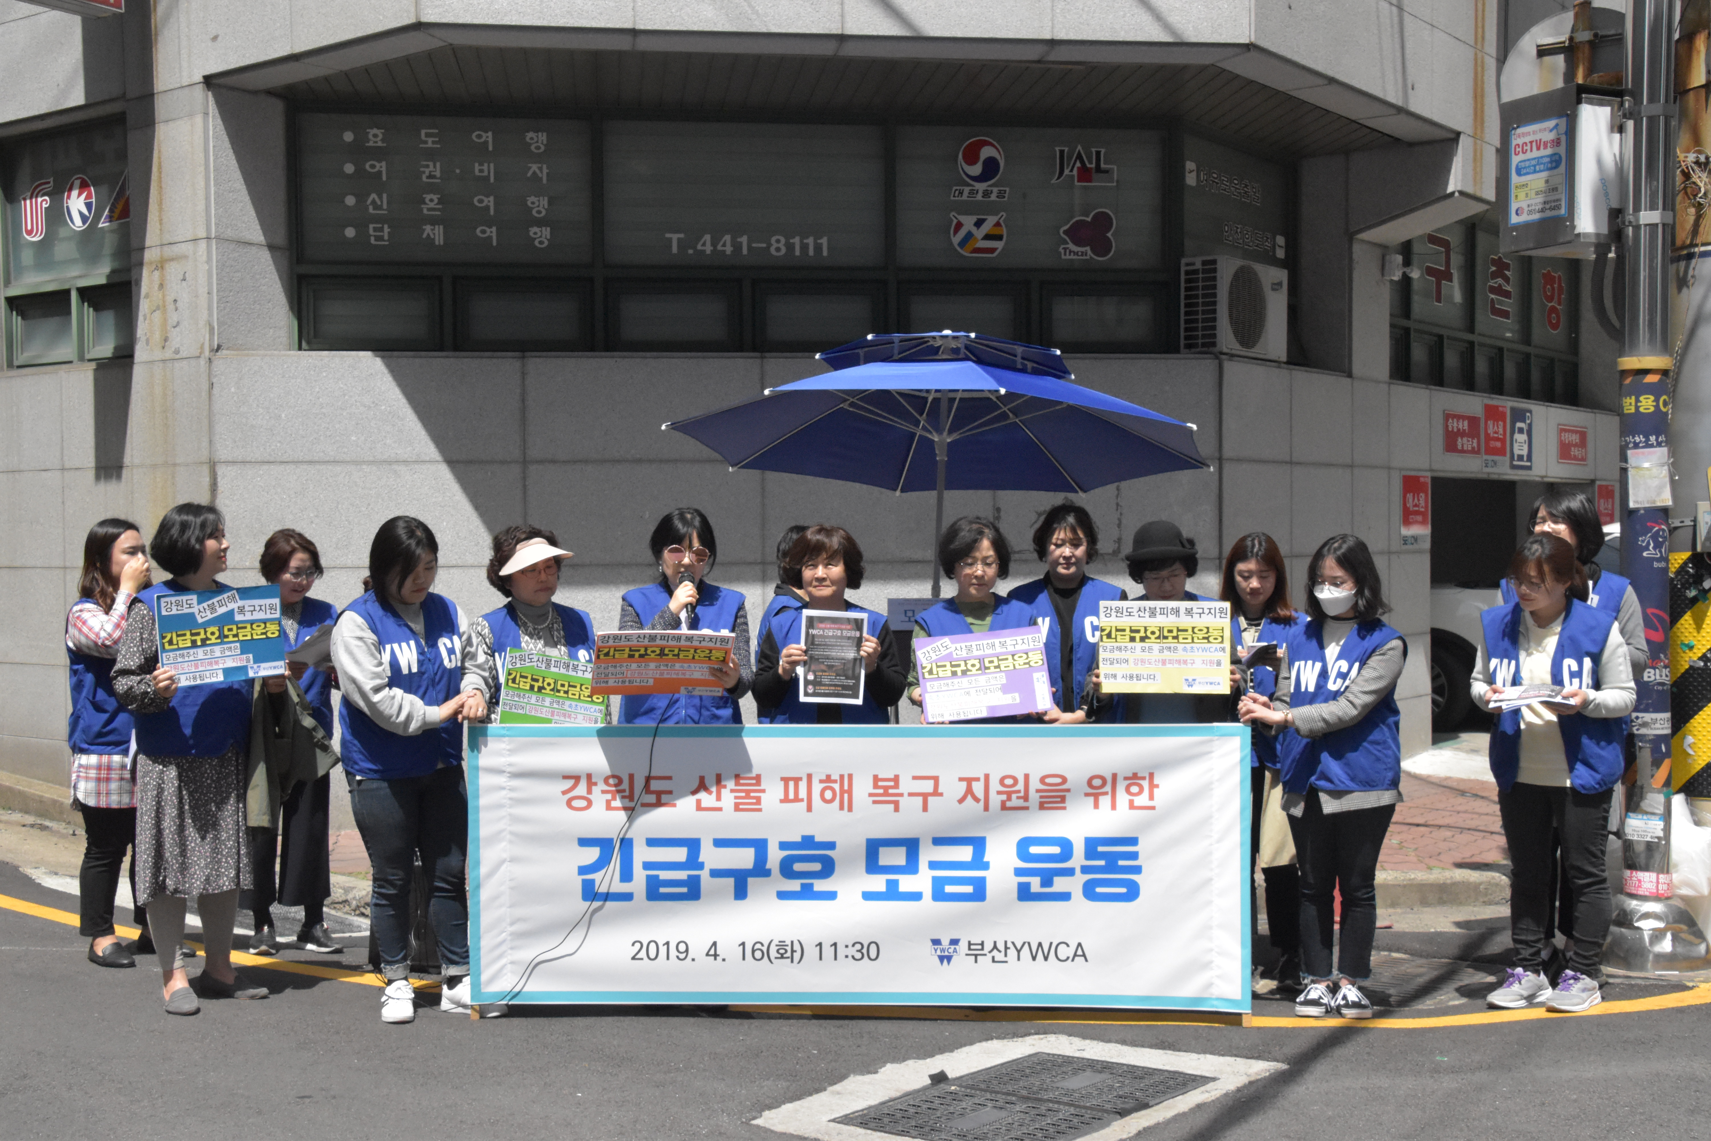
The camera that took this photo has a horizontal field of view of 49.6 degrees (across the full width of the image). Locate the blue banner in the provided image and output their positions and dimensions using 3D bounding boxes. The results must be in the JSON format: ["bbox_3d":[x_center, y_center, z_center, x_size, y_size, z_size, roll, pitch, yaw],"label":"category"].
[{"bbox_3d":[-2.050,0.211,6.000,0.420,0.297,0.020,-6,2,-33],"label":"blue banner"}]

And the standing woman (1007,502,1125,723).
[{"bbox_3d":[0.748,0.591,6.500,0.500,1.660,0.320,0,2,6],"label":"standing woman"}]

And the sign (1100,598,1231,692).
[{"bbox_3d":[0.992,0.247,5.940,0.420,0.297,0.012,0,1,6],"label":"sign"}]

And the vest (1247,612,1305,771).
[{"bbox_3d":[1.372,0.409,6.330,0.400,0.560,0.260,0,1,14],"label":"vest"}]

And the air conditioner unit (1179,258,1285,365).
[{"bbox_3d":[1.954,-1.327,9.540,0.245,0.485,0.680,0,1,40],"label":"air conditioner unit"}]

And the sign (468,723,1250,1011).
[{"bbox_3d":[0.008,0.946,5.920,2.510,0.920,0.040,0,2,3],"label":"sign"}]

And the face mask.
[{"bbox_3d":[1.533,0.098,5.930,0.135,0.105,0.080,2,14,34],"label":"face mask"}]

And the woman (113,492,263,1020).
[{"bbox_3d":[-2.200,0.608,6.120,0.460,1.640,0.380,-1,1,-43],"label":"woman"}]

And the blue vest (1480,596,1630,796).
[{"bbox_3d":[2.268,0.409,6.030,0.420,0.620,0.290,0,1,34],"label":"blue vest"}]

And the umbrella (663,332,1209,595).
[{"bbox_3d":[0.300,0.250,7.010,2.100,2.360,2.100,3,-7,0],"label":"umbrella"}]

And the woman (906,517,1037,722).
[{"bbox_3d":[0.396,0.614,6.270,0.450,1.580,0.360,0,1,4],"label":"woman"}]

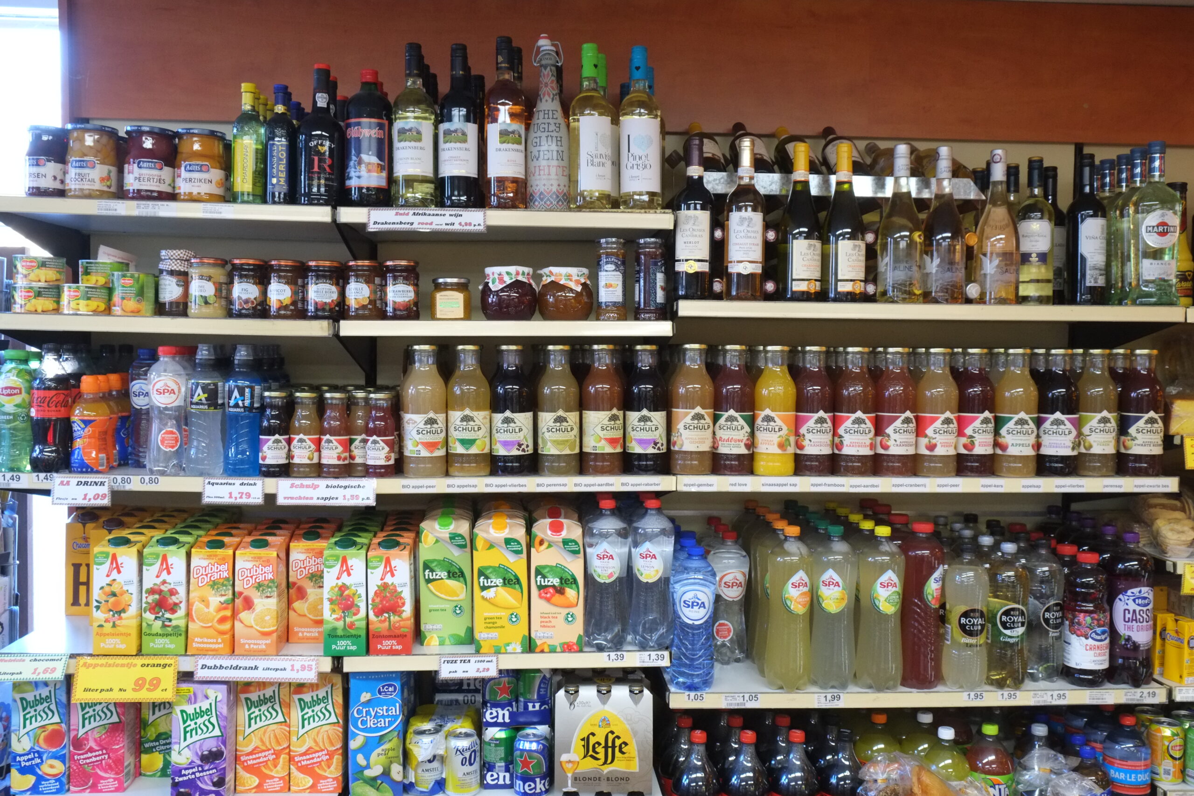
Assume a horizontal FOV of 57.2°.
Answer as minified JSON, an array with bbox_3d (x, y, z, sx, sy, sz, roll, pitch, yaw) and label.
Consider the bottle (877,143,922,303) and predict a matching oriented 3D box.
[{"bbox_3d":[0.589,-0.334,2.118,0.088,0.306,0.088,1,3,15],"label":"bottle"}]

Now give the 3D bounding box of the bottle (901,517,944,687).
[{"bbox_3d":[0.639,0.405,2.156,0.088,0.317,0.088,-1,3,-28],"label":"bottle"}]

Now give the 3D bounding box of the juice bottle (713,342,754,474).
[{"bbox_3d":[0.264,0.022,2.123,0.081,0.249,0.081,1,3,7],"label":"juice bottle"}]

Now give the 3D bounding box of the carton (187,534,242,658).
[{"bbox_3d":[-0.703,0.363,2.022,0.079,0.205,0.071,0,3,-3],"label":"carton"}]

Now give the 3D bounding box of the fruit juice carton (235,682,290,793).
[{"bbox_3d":[-0.631,0.626,2.094,0.098,0.236,0.070,0,3,-4],"label":"fruit juice carton"}]

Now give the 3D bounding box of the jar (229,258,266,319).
[{"bbox_3d":[-0.633,-0.198,1.985,0.068,0.110,0.068,-1,3,-15],"label":"jar"}]

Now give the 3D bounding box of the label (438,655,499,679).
[{"bbox_3d":[-0.236,0.498,2.025,0.109,0.044,0.004,0,3,-4],"label":"label"}]

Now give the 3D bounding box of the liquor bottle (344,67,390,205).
[{"bbox_3d":[-0.425,-0.483,2.033,0.087,0.244,0.087,0,3,-12],"label":"liquor bottle"}]

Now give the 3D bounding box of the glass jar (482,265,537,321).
[{"bbox_3d":[-0.168,-0.199,2.100,0.104,0.103,0.104,0,4,-3],"label":"glass jar"}]

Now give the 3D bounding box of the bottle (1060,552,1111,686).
[{"bbox_3d":[0.970,0.431,2.165,0.084,0.263,0.084,-1,3,-19],"label":"bottle"}]

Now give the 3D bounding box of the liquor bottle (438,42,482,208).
[{"bbox_3d":[-0.256,-0.506,2.035,0.076,0.295,0.076,0,3,1],"label":"liquor bottle"}]

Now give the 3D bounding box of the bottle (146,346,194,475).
[{"bbox_3d":[-0.786,0.022,2.002,0.068,0.234,0.068,0,3,-18],"label":"bottle"}]

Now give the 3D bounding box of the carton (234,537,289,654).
[{"bbox_3d":[-0.630,0.369,2.054,0.075,0.208,0.071,0,3,-3],"label":"carton"}]

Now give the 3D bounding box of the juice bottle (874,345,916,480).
[{"bbox_3d":[0.579,0.025,2.116,0.079,0.245,0.079,-1,3,-20],"label":"juice bottle"}]

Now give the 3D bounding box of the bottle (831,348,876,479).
[{"bbox_3d":[0.500,0.026,2.121,0.077,0.247,0.077,0,3,-1],"label":"bottle"}]

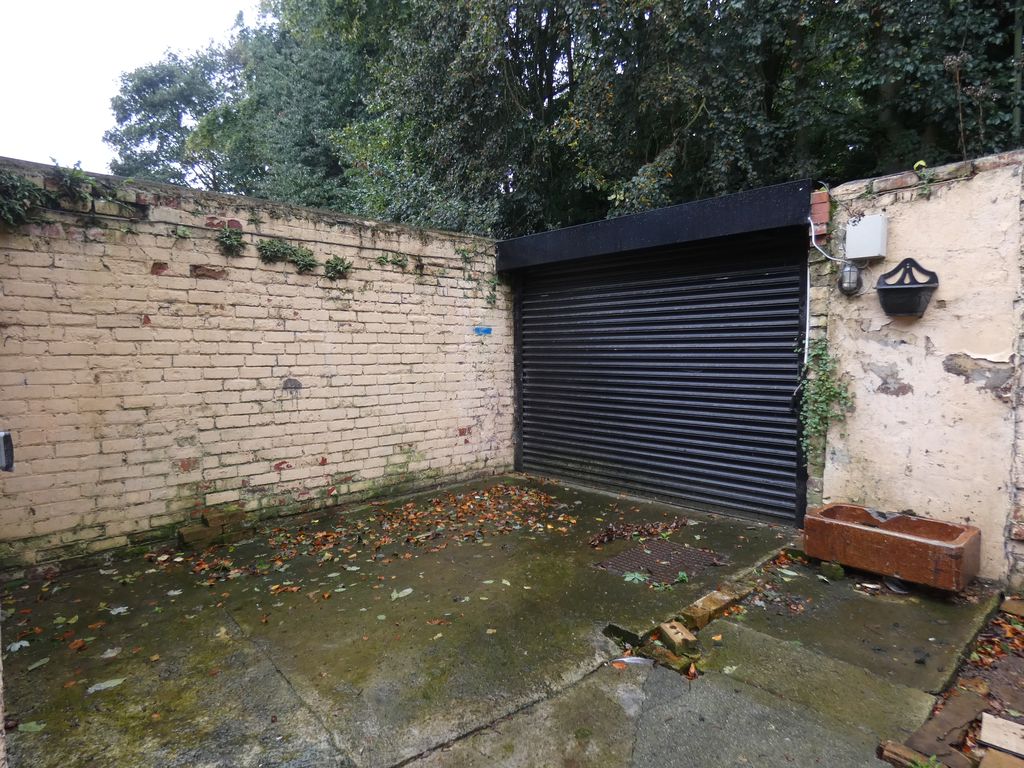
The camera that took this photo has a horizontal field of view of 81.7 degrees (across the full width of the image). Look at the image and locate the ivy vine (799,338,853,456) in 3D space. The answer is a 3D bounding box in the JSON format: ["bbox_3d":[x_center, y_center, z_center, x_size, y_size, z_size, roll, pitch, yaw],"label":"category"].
[{"bbox_3d":[1.969,0.088,3.740,0.140,0.740,0.280,-3,4,-43],"label":"ivy vine"}]

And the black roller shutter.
[{"bbox_3d":[1.032,-0.080,5.048,0.100,2.040,2.840,-3,4,-43],"label":"black roller shutter"}]

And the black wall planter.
[{"bbox_3d":[2.203,-0.542,3.330,0.160,0.340,0.300,-3,4,-43],"label":"black wall planter"}]

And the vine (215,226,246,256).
[{"bbox_3d":[-1.932,-0.985,4.070,0.180,0.200,0.100,-3,4,-43],"label":"vine"}]

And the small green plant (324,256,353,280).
[{"bbox_3d":[-1.353,-0.907,4.621,0.190,0.190,0.100,-3,4,-43],"label":"small green plant"}]

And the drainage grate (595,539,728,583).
[{"bbox_3d":[0.857,1.038,3.474,0.635,0.030,0.465,-3,4,-43],"label":"drainage grate"}]

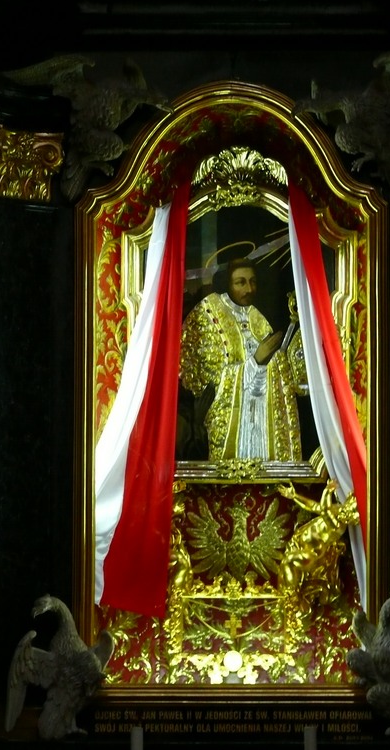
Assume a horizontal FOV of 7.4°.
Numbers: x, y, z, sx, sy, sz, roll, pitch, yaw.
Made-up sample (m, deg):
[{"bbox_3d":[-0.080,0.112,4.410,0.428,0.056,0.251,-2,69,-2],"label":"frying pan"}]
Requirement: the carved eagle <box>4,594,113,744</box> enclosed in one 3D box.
[{"bbox_3d":[-0.597,1.283,13.350,0.380,0.650,0.460,-7,-10,42],"label":"carved eagle"}]

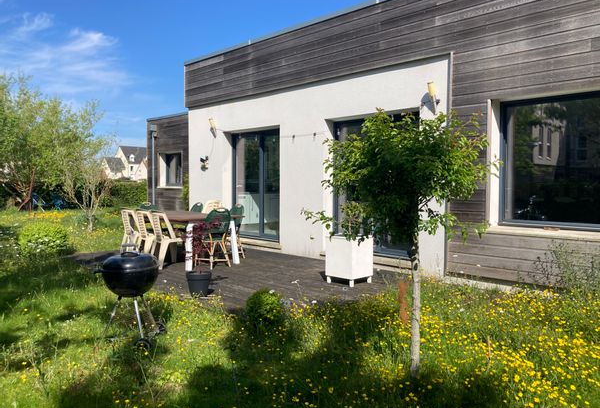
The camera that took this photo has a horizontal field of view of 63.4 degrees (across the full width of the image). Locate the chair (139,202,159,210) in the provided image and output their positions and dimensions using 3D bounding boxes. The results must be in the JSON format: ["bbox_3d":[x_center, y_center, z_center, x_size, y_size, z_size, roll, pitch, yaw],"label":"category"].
[{"bbox_3d":[-2.720,0.422,8.950,0.440,0.890,0.500,-1,2,-42],"label":"chair"}]

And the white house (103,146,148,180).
[{"bbox_3d":[-33.500,-6.300,96.000,13.000,9.200,9.000,0,2,-9],"label":"white house"}]

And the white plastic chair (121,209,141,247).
[{"bbox_3d":[-2.720,0.499,8.070,0.510,0.790,0.470,-1,2,-42],"label":"white plastic chair"}]

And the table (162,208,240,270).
[{"bbox_3d":[-2.030,0.539,7.850,1.050,0.740,2.300,-1,2,-45],"label":"table"}]

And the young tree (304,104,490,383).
[{"bbox_3d":[0.810,0.324,3.950,1.500,2.170,1.450,1,2,0],"label":"young tree"}]

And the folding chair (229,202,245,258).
[{"bbox_3d":[-1.180,0.468,8.000,0.500,0.890,0.430,-1,2,-44],"label":"folding chair"}]

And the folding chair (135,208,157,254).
[{"bbox_3d":[-2.330,0.517,7.620,0.510,0.790,0.470,-1,2,-42],"label":"folding chair"}]

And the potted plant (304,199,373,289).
[{"bbox_3d":[0.635,0.483,6.030,0.440,1.020,0.440,-1,2,-45],"label":"potted plant"}]

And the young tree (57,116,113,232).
[{"bbox_3d":[-6.217,-0.831,14.000,1.650,3.350,1.600,1,2,0],"label":"young tree"}]

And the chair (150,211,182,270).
[{"bbox_3d":[-1.930,0.535,7.170,0.510,0.790,0.470,-1,2,-42],"label":"chair"}]

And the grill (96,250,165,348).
[{"bbox_3d":[-1.670,0.906,4.780,0.600,0.920,0.600,0,2,-12],"label":"grill"}]

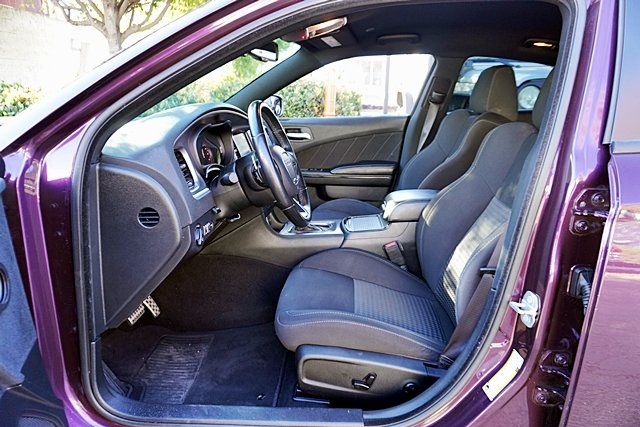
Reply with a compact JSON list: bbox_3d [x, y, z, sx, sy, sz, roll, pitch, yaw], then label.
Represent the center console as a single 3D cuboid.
[{"bbox_3d":[0.193,0.066,1.680,0.760,0.310,0.260,0,17,3],"label":"center console"}]

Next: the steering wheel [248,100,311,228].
[{"bbox_3d":[-0.132,-0.134,1.235,0.110,0.380,0.380,-20,15,9],"label":"steering wheel"}]

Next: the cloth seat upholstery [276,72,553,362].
[{"bbox_3d":[0.322,-0.056,1.232,0.900,0.780,0.540,0,17,3],"label":"cloth seat upholstery"}]

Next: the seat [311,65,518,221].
[{"bbox_3d":[0.391,-0.213,1.991,0.900,0.900,0.540,0,17,3],"label":"seat"}]

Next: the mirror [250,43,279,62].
[{"bbox_3d":[-0.194,-0.576,1.503,0.050,0.072,0.250,8,18,11],"label":"mirror"}]

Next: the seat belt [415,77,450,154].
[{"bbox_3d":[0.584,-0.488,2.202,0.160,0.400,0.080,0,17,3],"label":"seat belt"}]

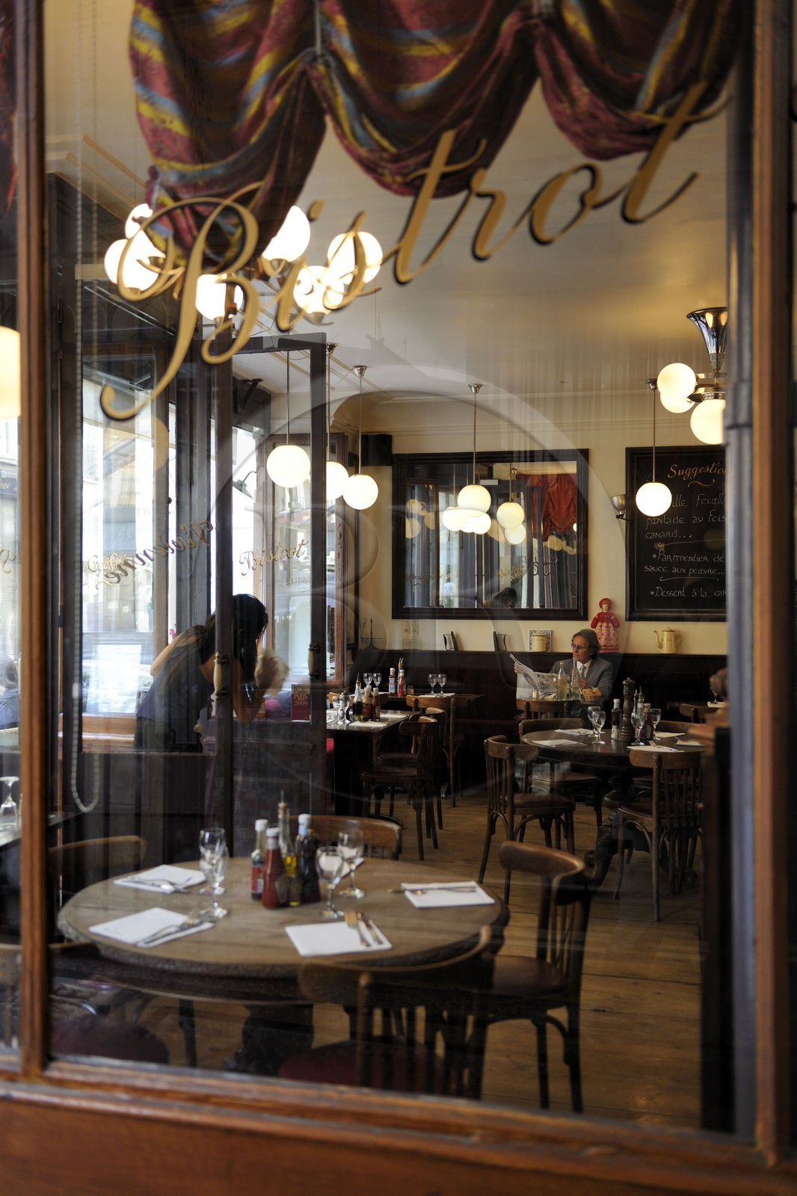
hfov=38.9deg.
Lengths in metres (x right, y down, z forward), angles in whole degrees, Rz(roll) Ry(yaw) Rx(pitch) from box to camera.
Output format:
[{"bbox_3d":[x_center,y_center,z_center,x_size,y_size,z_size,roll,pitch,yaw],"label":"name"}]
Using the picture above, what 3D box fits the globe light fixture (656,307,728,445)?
[{"bbox_3d":[1.726,-1.178,6.130,0.680,0.700,0.680,0,0,11],"label":"globe light fixture"}]

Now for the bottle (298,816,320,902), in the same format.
[{"bbox_3d":[-0.227,0.655,2.835,0.056,0.210,0.056,0,0,-5],"label":"bottle"}]

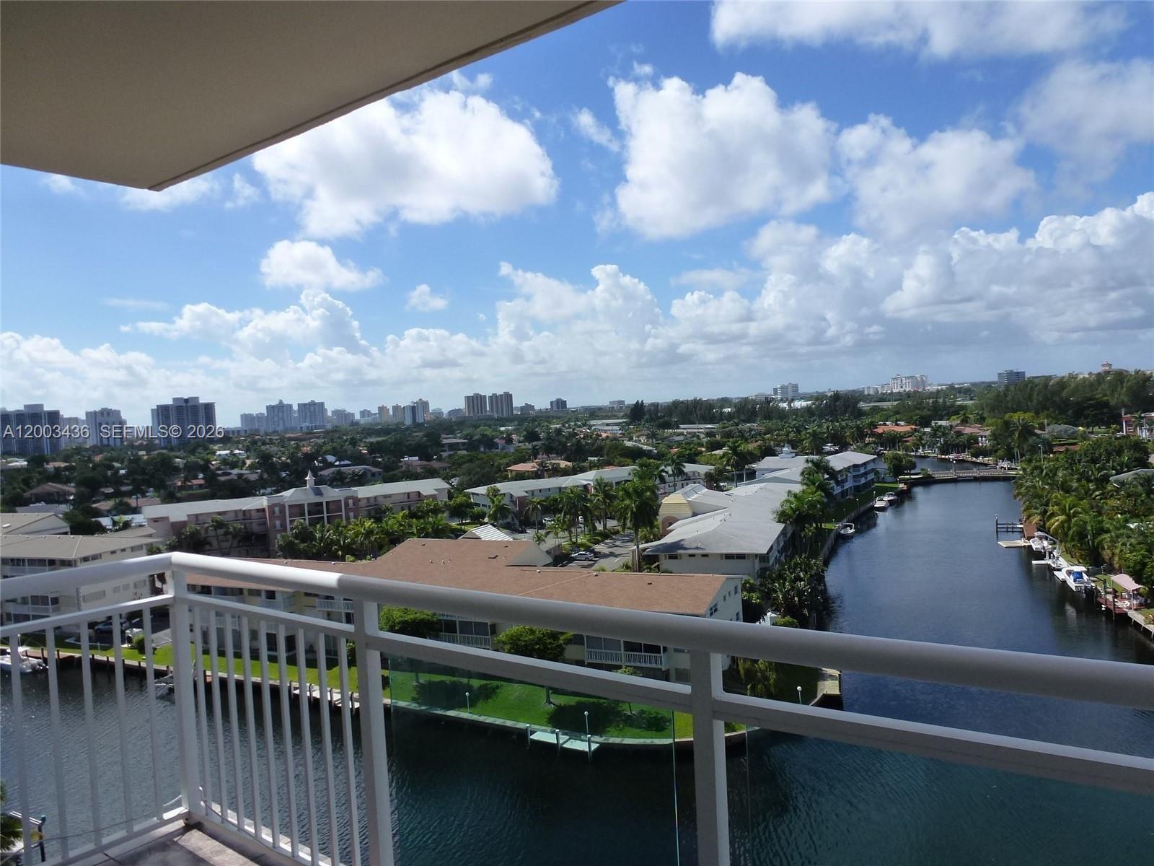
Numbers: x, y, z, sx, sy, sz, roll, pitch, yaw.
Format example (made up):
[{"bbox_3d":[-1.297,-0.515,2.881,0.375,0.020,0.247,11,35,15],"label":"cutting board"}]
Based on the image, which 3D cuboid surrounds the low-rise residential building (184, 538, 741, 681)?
[{"bbox_3d":[-16.628,21.865,109.186,78.000,11.400,26.000,-3,2,24],"label":"low-rise residential building"}]

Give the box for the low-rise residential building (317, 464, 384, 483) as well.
[{"bbox_3d":[-107.271,19.746,377.666,28.000,8.200,15.000,-4,2,-18],"label":"low-rise residential building"}]

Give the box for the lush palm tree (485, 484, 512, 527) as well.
[{"bbox_3d":[-19.983,18.762,201.190,6.500,11.290,6.500,-4,2,0],"label":"lush palm tree"}]

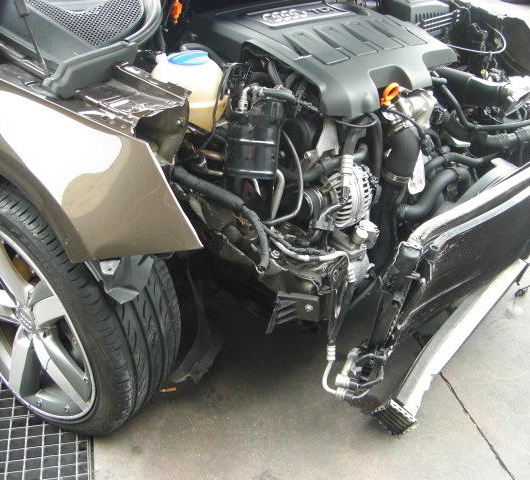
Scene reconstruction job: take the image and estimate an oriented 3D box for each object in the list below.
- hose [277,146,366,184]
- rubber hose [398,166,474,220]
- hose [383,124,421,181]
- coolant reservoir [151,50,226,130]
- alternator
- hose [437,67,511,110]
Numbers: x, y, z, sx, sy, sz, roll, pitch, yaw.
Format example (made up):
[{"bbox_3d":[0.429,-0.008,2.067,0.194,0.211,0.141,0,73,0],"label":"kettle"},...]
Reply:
[{"bbox_3d":[0.137,-0.173,1.650,0.270,0.070,0.055,-17,36,-32],"label":"hose"},{"bbox_3d":[0.405,-0.111,1.680,0.235,0.100,0.065,-17,36,-32],"label":"rubber hose"},{"bbox_3d":[0.325,-0.207,1.660,0.090,0.120,0.080,-12,34,-26],"label":"hose"},{"bbox_3d":[-0.166,-0.317,1.520,0.150,0.172,0.152,29,38,35],"label":"coolant reservoir"},{"bbox_3d":[0.189,-0.095,1.570,0.140,0.140,0.135,-10,33,-23],"label":"alternator"},{"bbox_3d":[0.552,-0.402,1.850,0.080,0.080,0.220,-24,40,-39],"label":"hose"}]

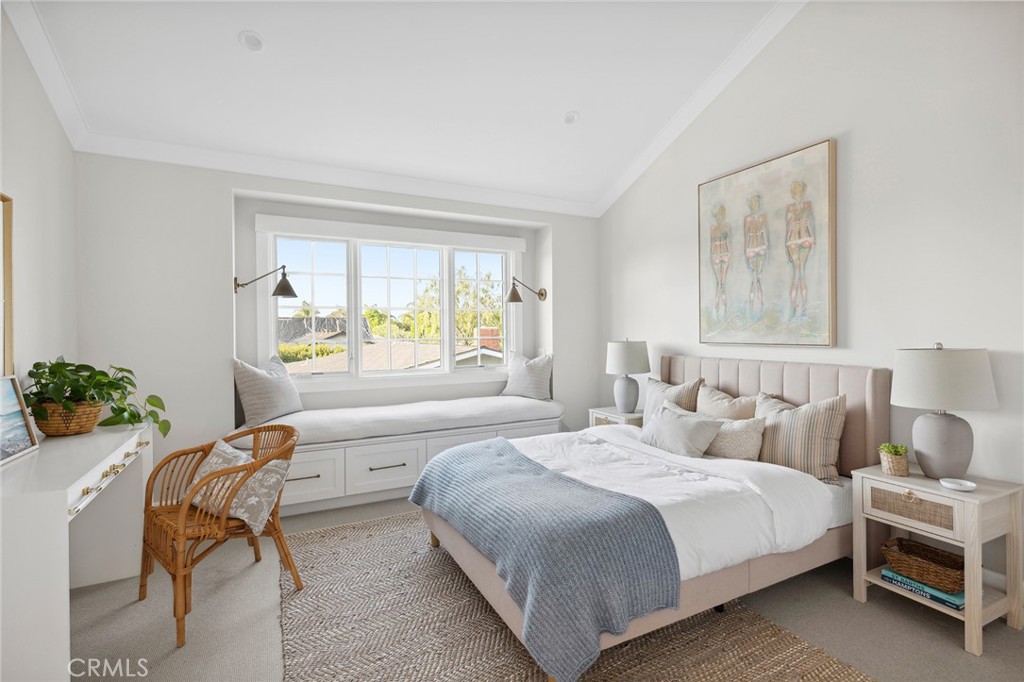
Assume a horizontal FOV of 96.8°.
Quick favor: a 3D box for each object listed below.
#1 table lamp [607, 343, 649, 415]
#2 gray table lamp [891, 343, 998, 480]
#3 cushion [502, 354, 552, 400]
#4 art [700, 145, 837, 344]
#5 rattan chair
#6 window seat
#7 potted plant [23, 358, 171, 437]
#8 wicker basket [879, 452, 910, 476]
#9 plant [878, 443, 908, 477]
[{"bbox_3d":[1.005,0.298,3.973,0.375,0.639,0.375,-1,1,0],"label":"table lamp"},{"bbox_3d":[2.004,0.321,2.119,0.371,0.639,0.371,-1,1,-27],"label":"gray table lamp"},{"bbox_3d":[0.157,0.358,4.542,0.484,0.451,0.146,-1,-12,37],"label":"cushion"},{"bbox_3d":[1.716,-0.592,3.157,0.062,1.235,0.954,-1,1,-27],"label":"art"},{"bbox_3d":[-1.455,0.888,2.320,0.603,0.822,0.603,0,1,40],"label":"rattan chair"},{"bbox_3d":[-0.842,0.928,3.956,2.769,0.676,0.517,-1,1,-27],"label":"window seat"},{"bbox_3d":[-2.252,0.310,2.513,0.543,0.431,0.451,-1,1,-27],"label":"potted plant"},{"bbox_3d":[1.845,0.587,2.194,0.110,0.109,0.110,-1,1,-27],"label":"wicker basket"},{"bbox_3d":[1.844,0.564,2.194,0.114,0.156,0.114,-1,1,-27],"label":"plant"}]

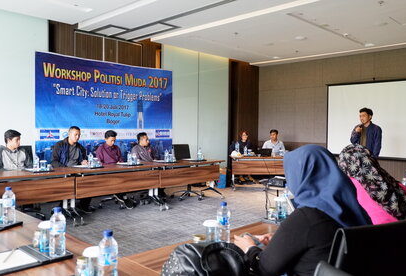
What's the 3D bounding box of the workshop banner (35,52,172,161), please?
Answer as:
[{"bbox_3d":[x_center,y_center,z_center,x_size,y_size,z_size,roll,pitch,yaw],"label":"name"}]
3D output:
[{"bbox_3d":[-1.570,-0.390,6.511,0.040,1.850,2.704,2,2,44],"label":"workshop banner"}]

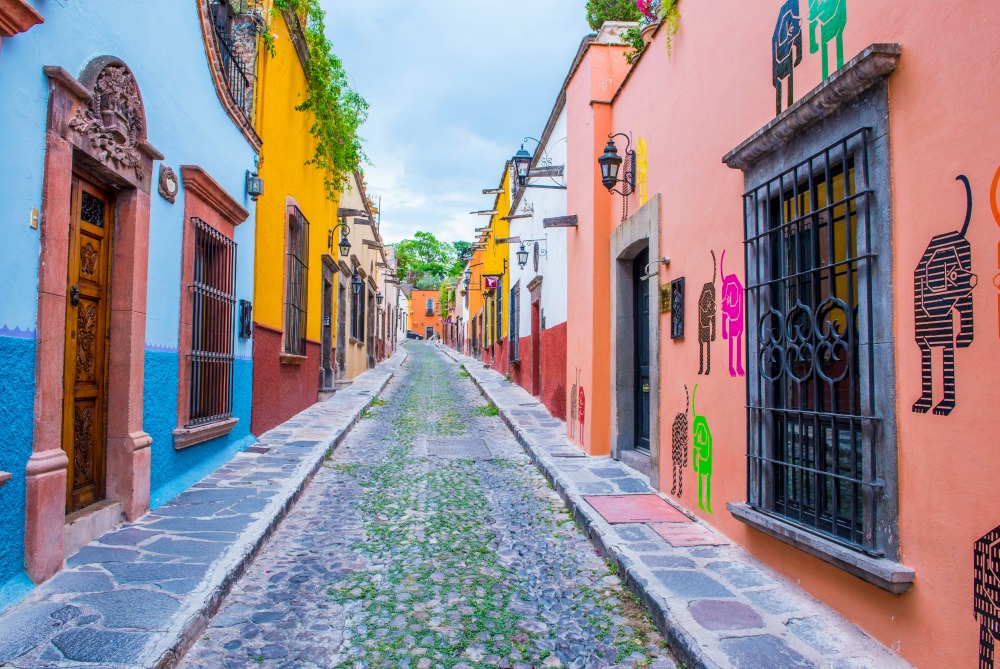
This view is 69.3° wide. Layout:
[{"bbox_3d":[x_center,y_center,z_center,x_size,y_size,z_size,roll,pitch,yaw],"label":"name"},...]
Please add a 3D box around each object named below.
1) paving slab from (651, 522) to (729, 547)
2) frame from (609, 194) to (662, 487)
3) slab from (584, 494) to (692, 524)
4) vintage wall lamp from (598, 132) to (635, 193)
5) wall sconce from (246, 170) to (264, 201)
[{"bbox_3d":[1.381,1.496,5.320,0.426,0.050,0.571,1,0,-5],"label":"paving slab"},{"bbox_3d":[1.525,0.110,7.812,0.240,2.812,1.864,1,-3,-5],"label":"frame"},{"bbox_3d":[1.149,1.496,6.137,0.692,0.050,0.992,1,0,-5],"label":"slab"},{"bbox_3d":[1.271,-1.851,7.845,0.351,0.688,0.250,1,-3,-5],"label":"vintage wall lamp"},{"bbox_3d":[-3.113,-1.887,9.175,0.193,0.391,0.190,1,-3,-7],"label":"wall sconce"}]

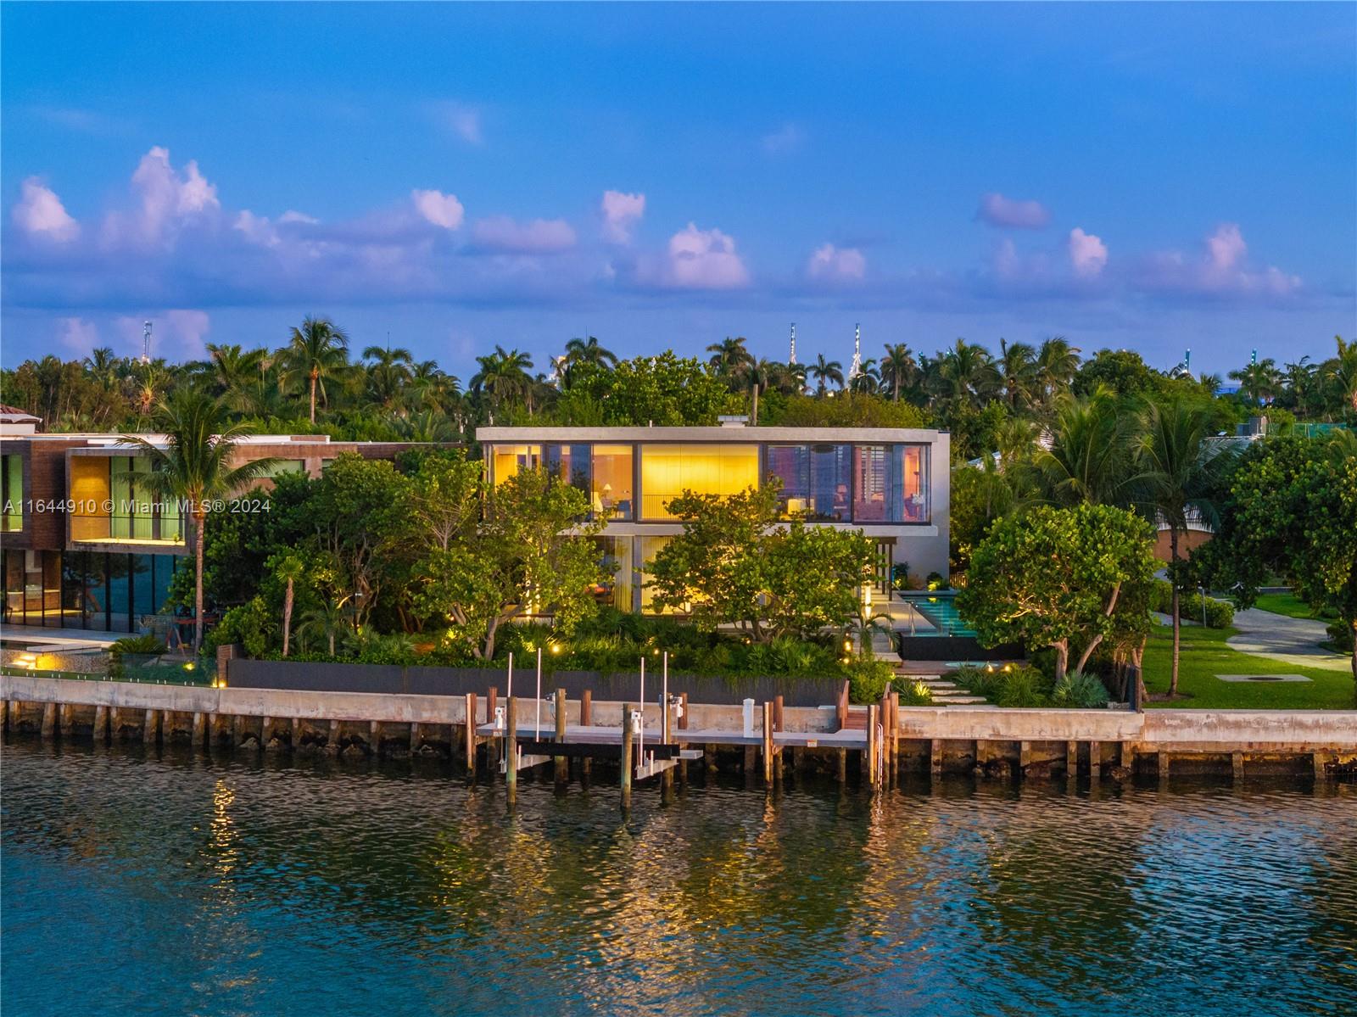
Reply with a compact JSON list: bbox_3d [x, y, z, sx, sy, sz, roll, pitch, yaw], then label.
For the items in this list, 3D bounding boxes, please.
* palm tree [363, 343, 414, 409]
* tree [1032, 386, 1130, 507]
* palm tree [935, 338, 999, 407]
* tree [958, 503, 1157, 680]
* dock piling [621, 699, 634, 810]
[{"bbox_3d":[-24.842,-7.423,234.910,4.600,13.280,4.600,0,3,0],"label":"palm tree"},{"bbox_3d":[15.241,0.565,103.106,4.600,10.290,4.600,0,2,0],"label":"tree"},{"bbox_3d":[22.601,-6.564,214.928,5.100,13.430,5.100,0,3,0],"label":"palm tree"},{"bbox_3d":[12.672,2.844,91.733,6.600,6.050,6.000,0,3,0],"label":"tree"},{"bbox_3d":[-1.549,7.439,82.665,0.330,3.190,0.330,0,2,0],"label":"dock piling"}]

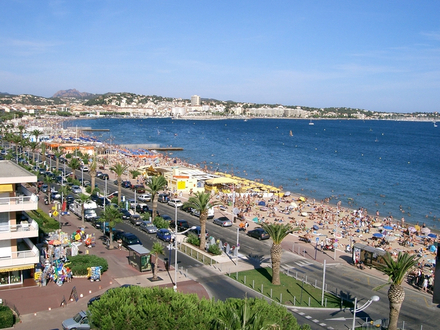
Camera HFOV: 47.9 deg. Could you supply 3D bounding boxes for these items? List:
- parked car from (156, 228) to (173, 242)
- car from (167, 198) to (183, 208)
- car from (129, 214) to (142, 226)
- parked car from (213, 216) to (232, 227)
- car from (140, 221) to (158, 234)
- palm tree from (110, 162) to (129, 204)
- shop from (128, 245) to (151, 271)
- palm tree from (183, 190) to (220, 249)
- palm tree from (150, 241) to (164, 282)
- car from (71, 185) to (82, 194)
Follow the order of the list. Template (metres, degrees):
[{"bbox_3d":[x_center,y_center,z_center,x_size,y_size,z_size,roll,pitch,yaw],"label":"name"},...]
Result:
[{"bbox_3d":[-8.660,11.080,78.460,1.600,1.450,3.400,-3,7,-34],"label":"parked car"},{"bbox_3d":[-9.540,8.210,105.810,1.720,1.430,4.250,-2,7,-31],"label":"car"},{"bbox_3d":[-15.010,9.932,88.937,1.670,1.440,3.950,-2,7,-30],"label":"car"},{"bbox_3d":[0.521,10.185,90.374,1.700,1.350,3.950,-3,7,-33],"label":"parked car"},{"bbox_3d":[-11.943,10.560,83.590,1.730,1.440,4.300,-2,7,-30],"label":"car"},{"bbox_3d":[-21.333,4.168,105.361,4.200,9.446,4.200,1,6,0],"label":"palm tree"},{"bbox_3d":[-10.317,12.121,64.543,1.550,2.380,4.100,-2,7,-30],"label":"shop"},{"bbox_3d":[-2.426,8.142,73.113,5.600,8.850,5.600,1,6,0],"label":"palm tree"},{"bbox_3d":[-7.605,11.629,60.293,1.750,4.622,1.750,1,6,0],"label":"palm tree"},{"bbox_3d":[-35.160,6.030,121.900,1.740,1.450,4.300,-2,7,-29],"label":"car"}]

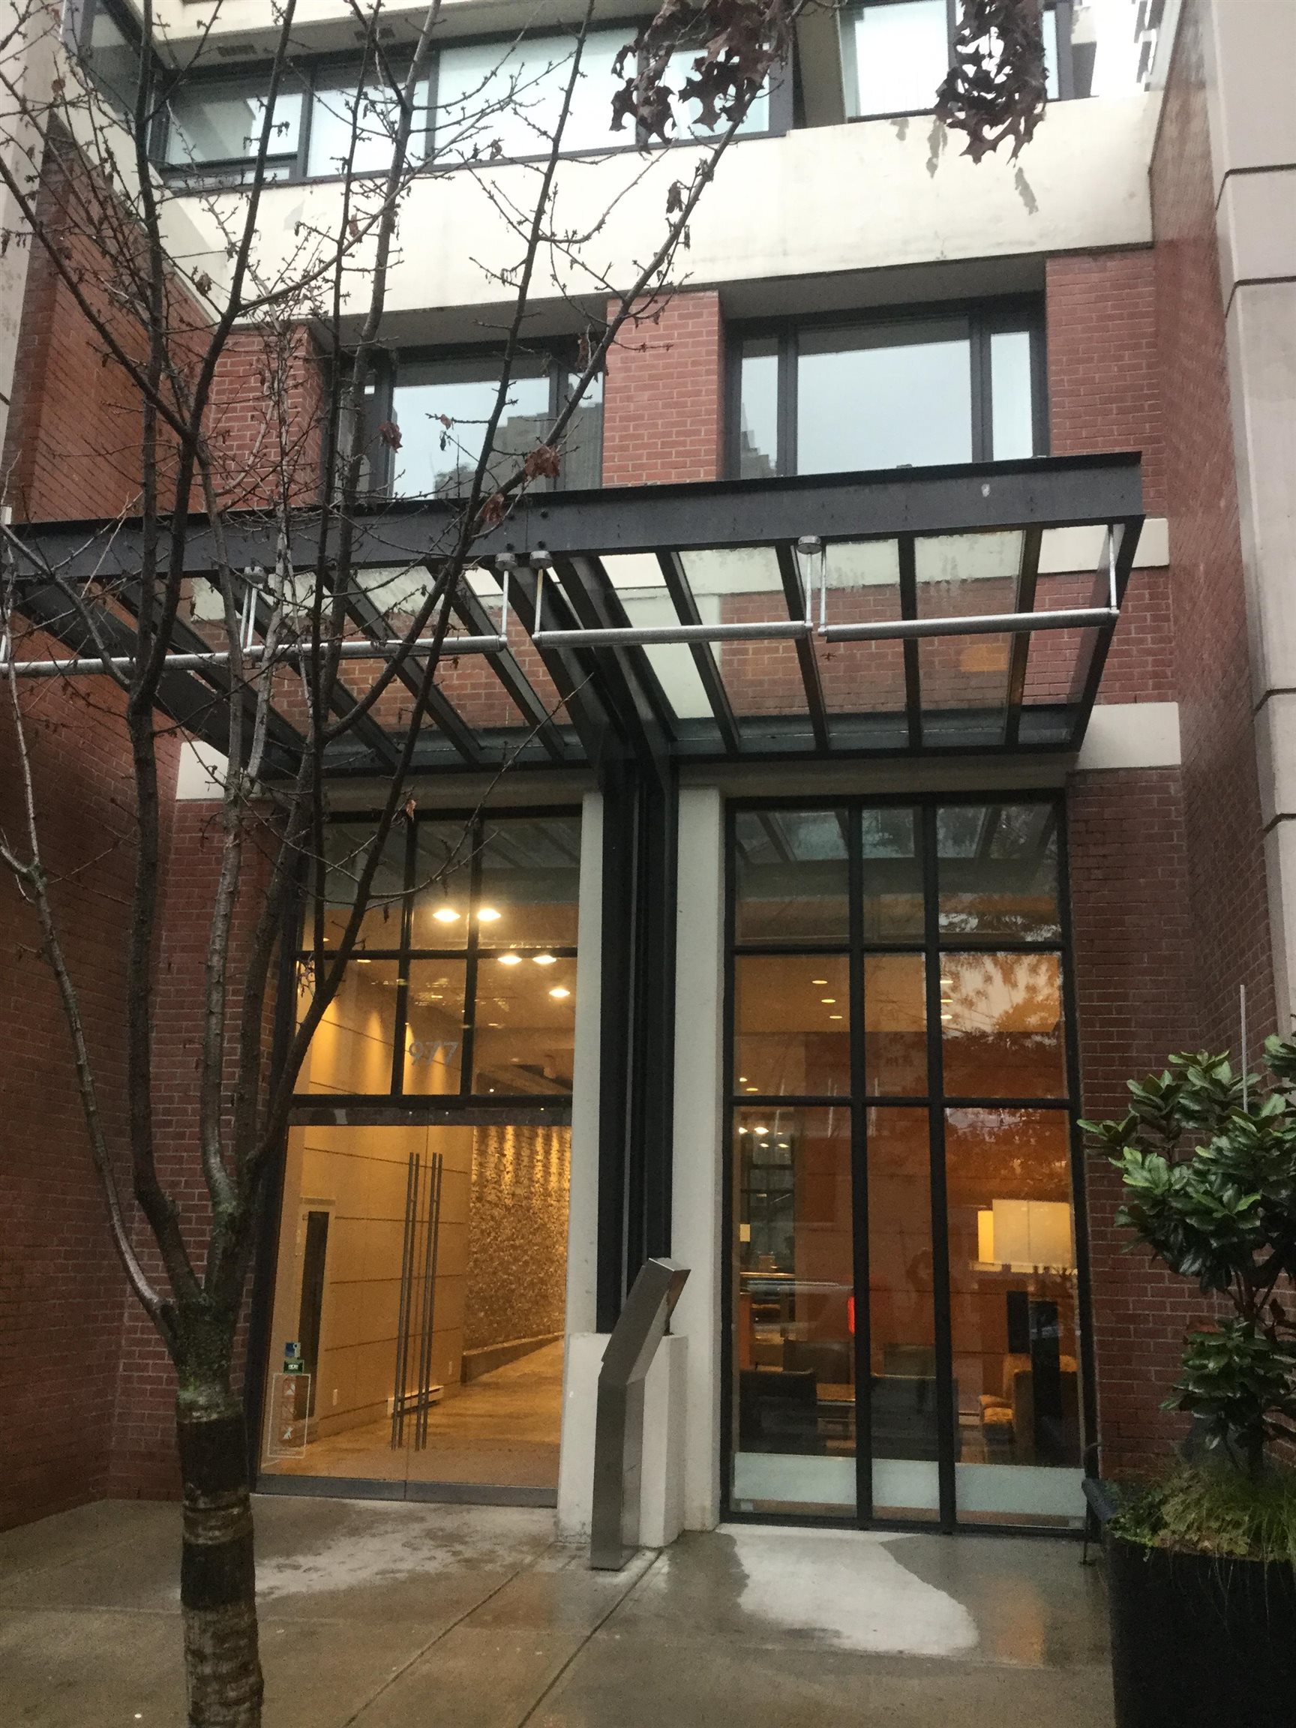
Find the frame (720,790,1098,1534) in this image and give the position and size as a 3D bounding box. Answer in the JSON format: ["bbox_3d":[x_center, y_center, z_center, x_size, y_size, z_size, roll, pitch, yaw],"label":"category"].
[{"bbox_3d":[1.594,1.758,9.804,2.231,4.561,0.150,-1,-15,10],"label":"frame"}]

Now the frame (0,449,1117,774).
[{"bbox_3d":[-0.267,-1.169,8.758,5.530,0.335,3.239,-1,-15,10],"label":"frame"}]

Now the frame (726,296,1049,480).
[{"bbox_3d":[1.690,-3.097,11.056,2.294,1.984,0.140,-1,-15,10],"label":"frame"}]

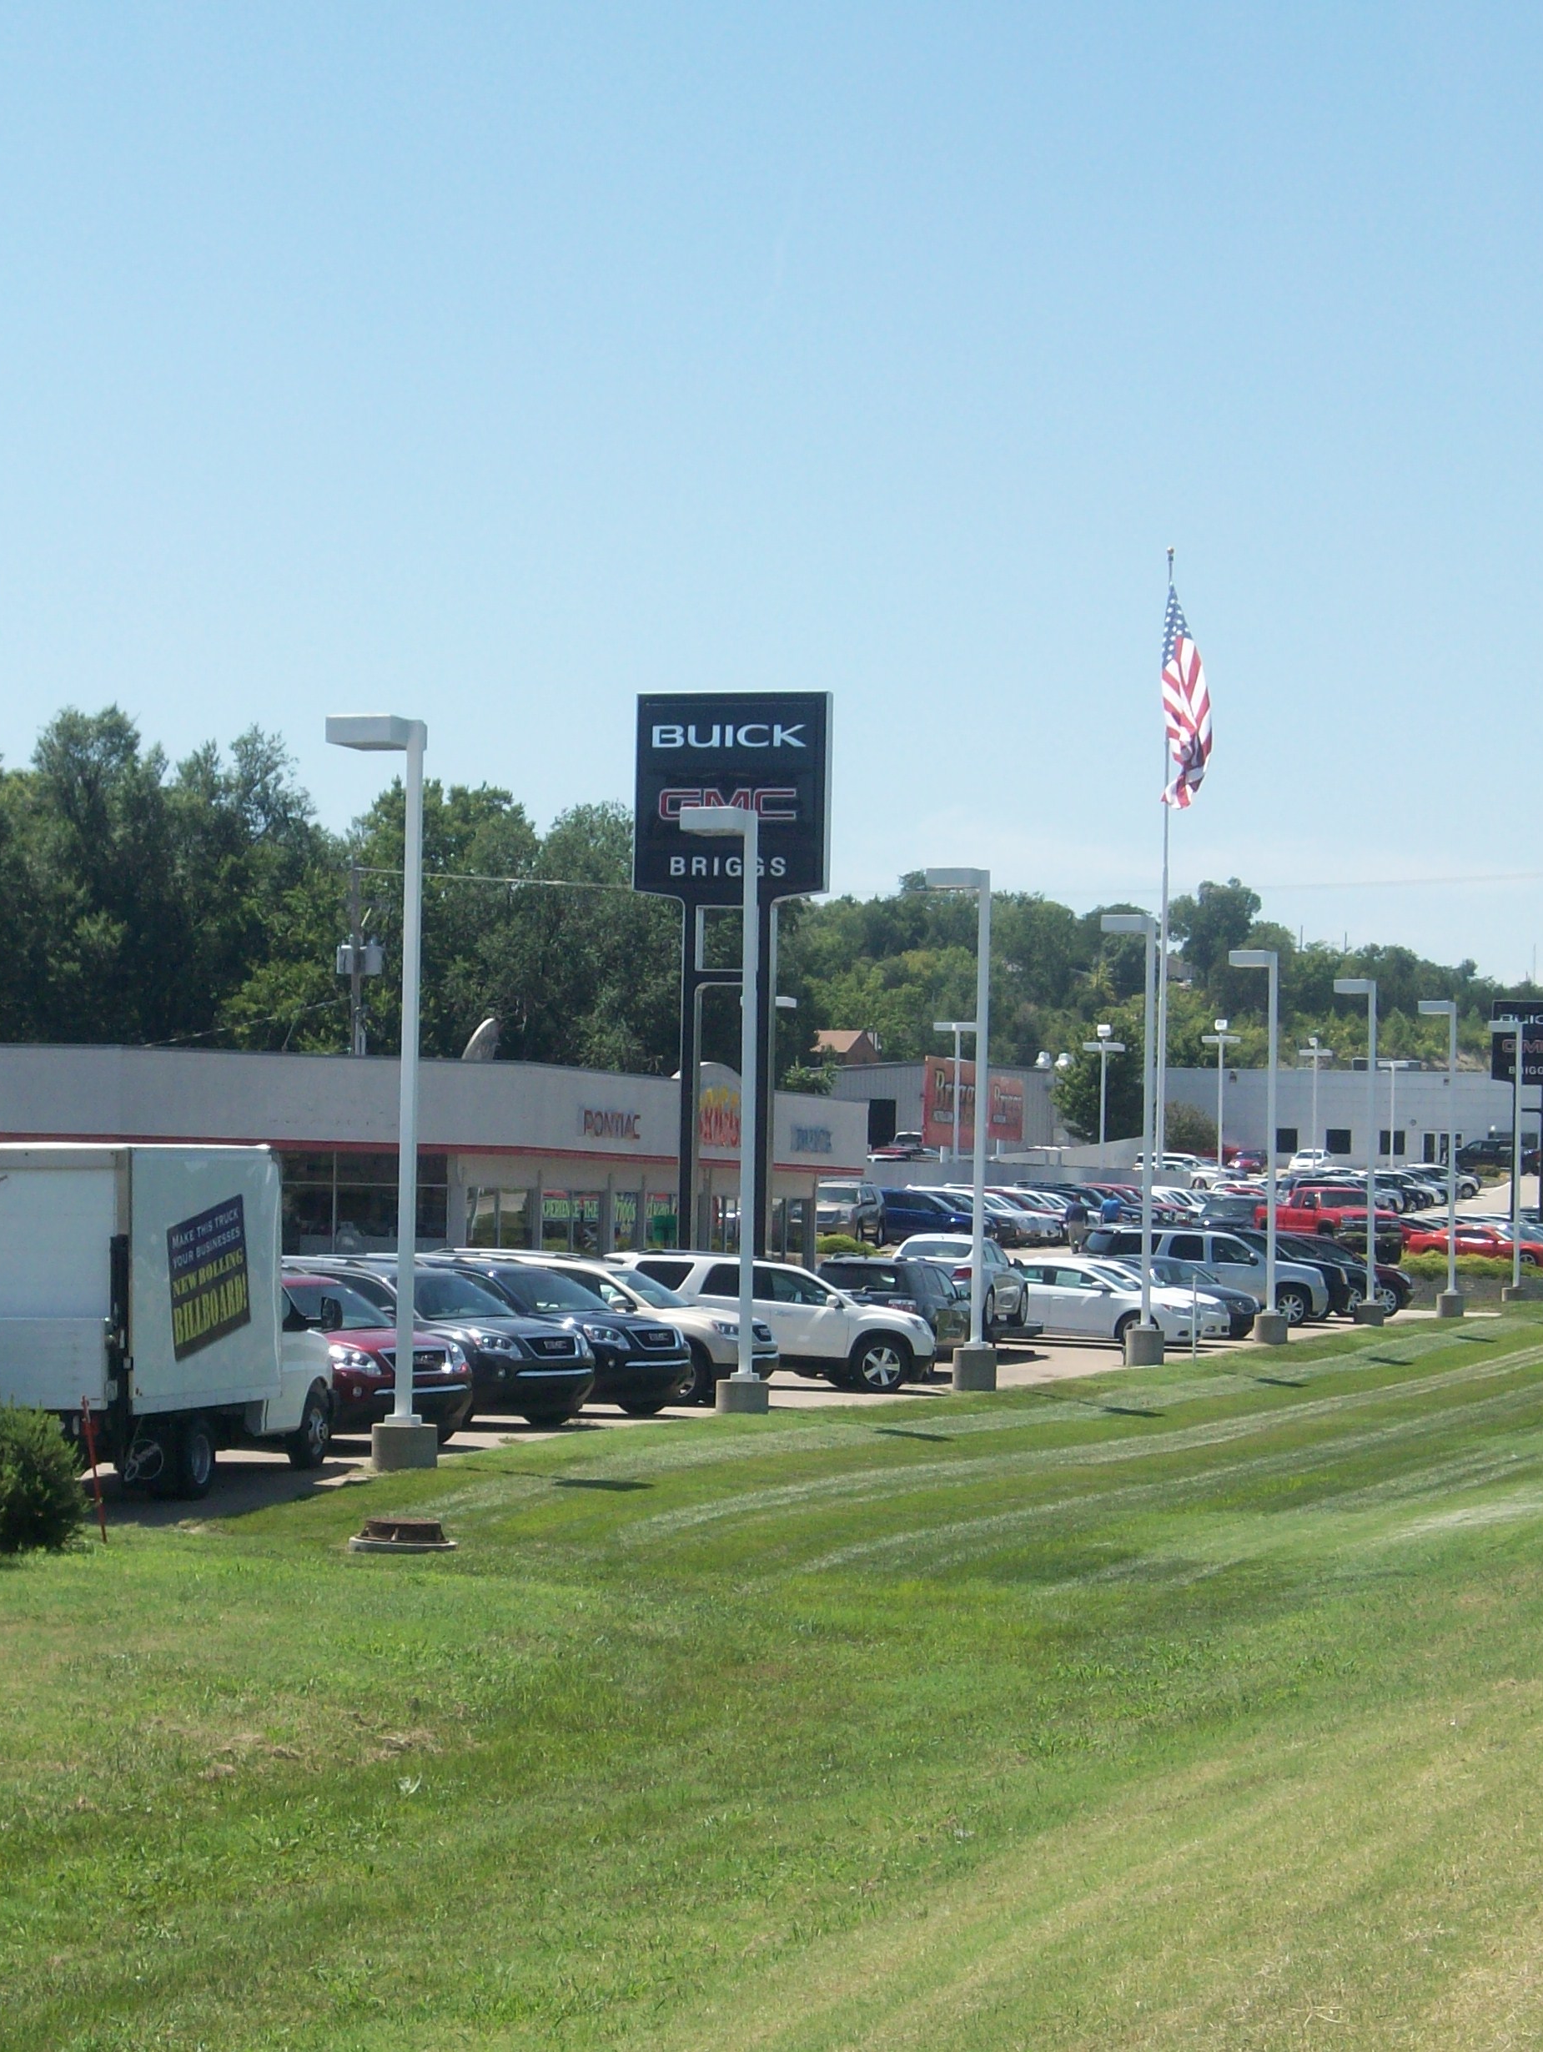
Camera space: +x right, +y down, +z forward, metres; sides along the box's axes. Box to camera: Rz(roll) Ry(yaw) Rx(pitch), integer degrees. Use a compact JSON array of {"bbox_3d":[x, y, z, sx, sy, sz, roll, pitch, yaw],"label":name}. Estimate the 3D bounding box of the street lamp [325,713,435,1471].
[{"bbox_3d":[-3.586,0.631,48.996,1.030,7.099,0.750,0,-2,15],"label":"street lamp"}]

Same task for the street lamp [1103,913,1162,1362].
[{"bbox_3d":[5.668,1.776,81.950,1.130,7.070,0.610,0,-2,15],"label":"street lamp"}]

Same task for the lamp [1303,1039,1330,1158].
[{"bbox_3d":[27.948,3.953,268.000,1.500,6.900,0.700,0,-2,15],"label":"lamp"}]

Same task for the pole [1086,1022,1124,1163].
[{"bbox_3d":[13.572,3.317,213.000,1.550,6.700,0.700,0,-2,15],"label":"pole"}]

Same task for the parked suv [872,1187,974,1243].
[{"bbox_3d":[4.293,6.071,165.000,4.800,1.760,1.900,0,-2,20],"label":"parked suv"}]

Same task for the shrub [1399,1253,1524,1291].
[{"bbox_3d":[16.650,5.937,126.000,3.200,0.900,1.500,0,-2,15],"label":"shrub"}]

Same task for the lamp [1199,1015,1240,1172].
[{"bbox_3d":[20.671,3.639,240.000,1.800,7.800,0.500,1,-2,5],"label":"lamp"}]

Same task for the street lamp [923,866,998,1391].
[{"bbox_3d":[2.707,1.412,71.896,1.030,7.212,0.750,0,-2,15],"label":"street lamp"}]

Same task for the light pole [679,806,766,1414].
[{"bbox_3d":[-0.515,0.971,60.930,1.130,7.070,0.610,0,-2,15],"label":"light pole"}]

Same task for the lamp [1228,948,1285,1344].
[{"bbox_3d":[8.913,2.178,95.025,1.030,7.199,0.750,0,-2,15],"label":"lamp"}]

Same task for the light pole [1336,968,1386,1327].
[{"bbox_3d":[11.982,2.575,106.685,1.130,7.070,0.610,0,-2,15],"label":"light pole"}]

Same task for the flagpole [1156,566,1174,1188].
[{"bbox_3d":[15.116,-6.202,200.356,0.300,24.300,0.300,1,-2,0],"label":"flagpole"}]

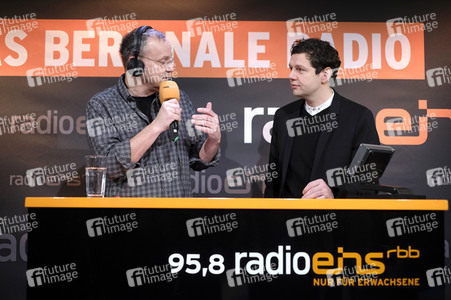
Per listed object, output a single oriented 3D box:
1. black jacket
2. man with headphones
[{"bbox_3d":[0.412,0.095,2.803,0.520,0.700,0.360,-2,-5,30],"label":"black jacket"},{"bbox_3d":[-0.313,0.379,2.691,0.560,1.790,0.430,2,-5,-26],"label":"man with headphones"}]

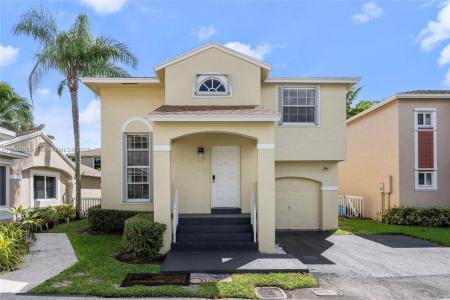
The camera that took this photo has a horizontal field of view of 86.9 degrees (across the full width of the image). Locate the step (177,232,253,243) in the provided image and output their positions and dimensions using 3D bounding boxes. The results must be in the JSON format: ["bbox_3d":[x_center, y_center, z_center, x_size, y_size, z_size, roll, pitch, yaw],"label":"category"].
[{"bbox_3d":[-0.265,2.350,6.470,2.080,0.180,0.300,0,-3,0],"label":"step"}]

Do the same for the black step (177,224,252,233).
[{"bbox_3d":[-0.270,2.210,6.750,2.100,0.180,0.300,0,-3,0],"label":"black step"}]

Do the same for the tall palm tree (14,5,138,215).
[{"bbox_3d":[-7.100,-1.750,11.400,5.800,9.900,5.200,0,-3,0],"label":"tall palm tree"}]

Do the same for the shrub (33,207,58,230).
[{"bbox_3d":[-6.900,2.580,9.150,0.950,0.820,0.880,0,-3,0],"label":"shrub"}]

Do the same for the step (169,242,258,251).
[{"bbox_3d":[-0.270,2.490,6.190,2.210,0.180,0.300,0,-3,0],"label":"step"}]

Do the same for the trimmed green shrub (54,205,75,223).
[{"bbox_3d":[-7.100,2.780,10.500,0.840,0.740,0.820,0,-3,0],"label":"trimmed green shrub"}]

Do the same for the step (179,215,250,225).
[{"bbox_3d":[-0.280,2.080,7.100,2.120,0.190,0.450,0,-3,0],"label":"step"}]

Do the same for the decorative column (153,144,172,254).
[{"bbox_3d":[-1.550,1.210,6.030,0.430,2.690,0.420,0,-3,0],"label":"decorative column"}]

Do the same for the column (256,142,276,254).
[{"bbox_3d":[1.040,1.210,6.030,0.430,2.690,0.420,0,-3,0],"label":"column"}]

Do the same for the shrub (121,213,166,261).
[{"bbox_3d":[-1.930,2.100,5.800,0.980,0.850,0.950,0,-3,0],"label":"shrub"}]

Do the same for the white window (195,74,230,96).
[{"bbox_3d":[-0.390,-2.000,7.350,1.130,0.700,0.110,0,-3,0],"label":"white window"}]

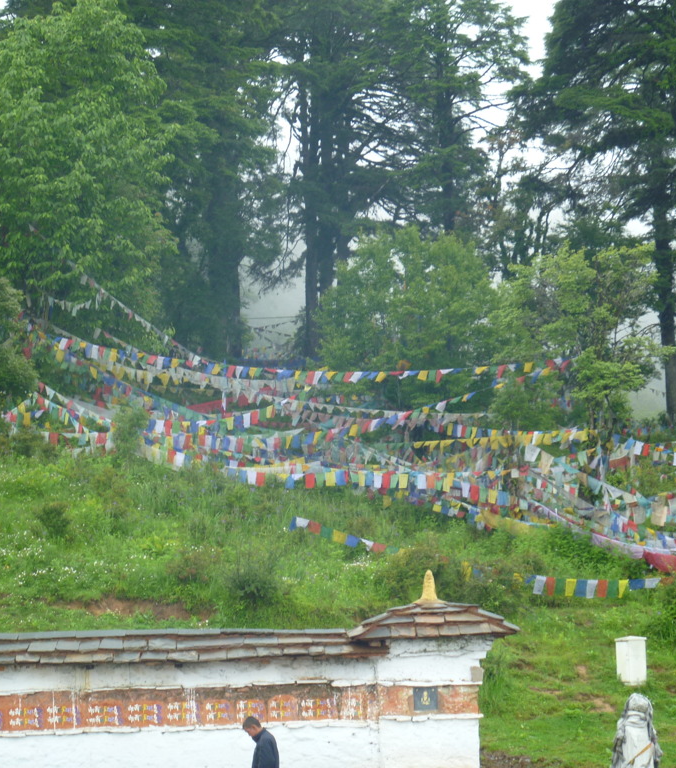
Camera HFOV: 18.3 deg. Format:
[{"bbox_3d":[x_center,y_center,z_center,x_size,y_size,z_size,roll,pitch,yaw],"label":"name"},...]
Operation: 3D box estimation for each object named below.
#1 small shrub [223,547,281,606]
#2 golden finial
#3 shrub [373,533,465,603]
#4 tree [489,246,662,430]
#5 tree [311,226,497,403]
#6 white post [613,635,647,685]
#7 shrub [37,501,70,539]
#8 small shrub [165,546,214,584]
[{"bbox_3d":[-1.409,3.135,34.200,0.944,0.977,0.897,0,-4,0],"label":"small shrub"},{"bbox_3d":[1.080,2.394,24.800,0.331,0.419,0.331,0,-4,0],"label":"golden finial"},{"bbox_3d":[1.336,3.003,34.000,1.489,1.198,1.191,0,-4,0],"label":"shrub"},{"bbox_3d":[5.749,-1.047,50.000,4.142,4.642,3.935,0,-4,0],"label":"tree"},{"bbox_3d":[1.729,-1.628,53.000,4.542,4.694,4.315,0,-4,0],"label":"tree"},{"bbox_3d":[4.112,3.891,29.500,0.325,0.716,0.325,2,-5,-27],"label":"white post"},{"bbox_3d":[-5.147,2.452,38.000,0.615,0.688,0.584,0,-4,0],"label":"shrub"},{"bbox_3d":[-2.472,3.042,35.200,0.804,0.637,0.724,0,-4,0],"label":"small shrub"}]

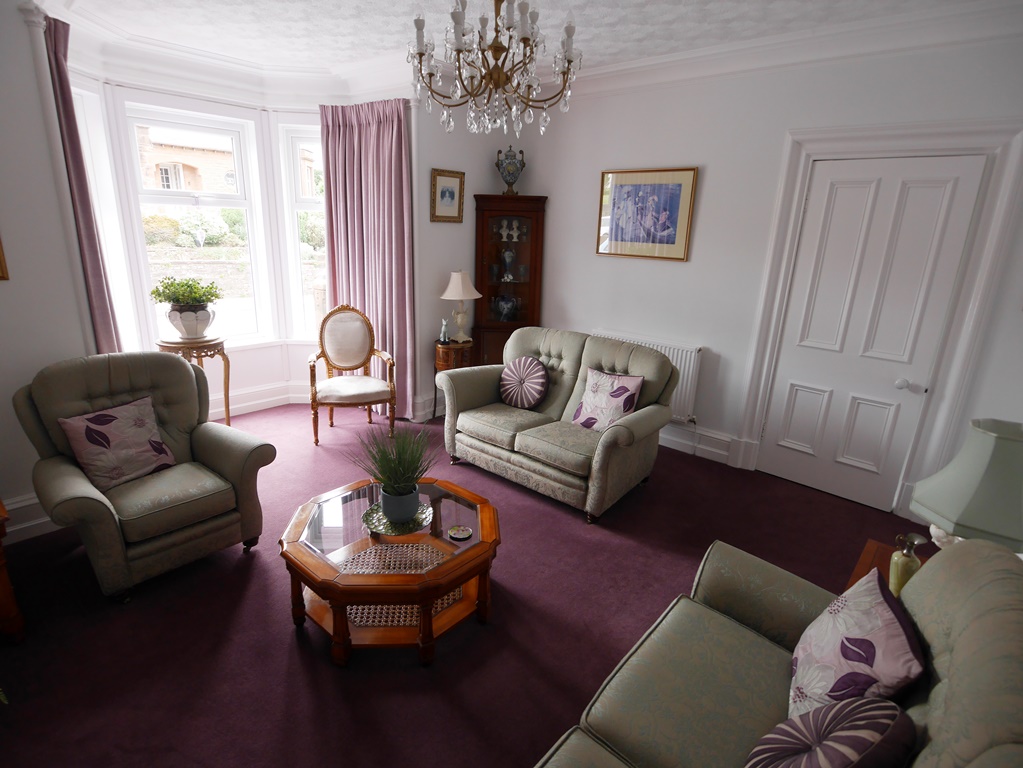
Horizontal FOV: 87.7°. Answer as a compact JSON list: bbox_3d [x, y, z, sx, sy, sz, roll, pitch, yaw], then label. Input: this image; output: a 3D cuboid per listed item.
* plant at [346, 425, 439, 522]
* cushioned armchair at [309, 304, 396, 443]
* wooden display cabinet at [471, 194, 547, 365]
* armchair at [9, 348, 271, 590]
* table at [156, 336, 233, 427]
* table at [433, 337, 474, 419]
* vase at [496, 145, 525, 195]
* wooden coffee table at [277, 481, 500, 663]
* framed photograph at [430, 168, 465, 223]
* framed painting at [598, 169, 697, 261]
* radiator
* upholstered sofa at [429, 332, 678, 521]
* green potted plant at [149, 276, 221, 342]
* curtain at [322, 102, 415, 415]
[{"bbox_3d":[-0.517,0.389,2.352,0.378,0.413,0.378,2,16,-1],"label":"plant"},{"bbox_3d":[-1.271,-0.102,4.188,0.640,0.992,0.576,-4,17,-20],"label":"cushioned armchair"},{"bbox_3d":[-0.049,-0.729,4.933,0.656,1.875,0.416,1,16,-4],"label":"wooden display cabinet"},{"bbox_3d":[-1.770,0.361,2.612,0.864,0.936,0.888,16,21,39],"label":"armchair"},{"bbox_3d":[-2.304,0.057,3.919,0.435,0.760,0.435,-3,17,-18],"label":"table"},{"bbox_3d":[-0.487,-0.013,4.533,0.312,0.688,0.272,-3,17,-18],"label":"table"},{"bbox_3d":[-0.025,-1.814,4.556,0.253,0.419,0.176,1,16,-4],"label":"vase"},{"bbox_3d":[-0.508,0.777,2.341,0.837,0.378,0.837,16,21,39],"label":"wooden coffee table"},{"bbox_3d":[-0.510,-1.493,4.249,0.032,0.390,0.341,16,21,39],"label":"framed photograph"},{"bbox_3d":[1.021,-1.307,4.105,0.774,0.650,0.030,14,20,36],"label":"framed painting"},{"bbox_3d":[1.027,-0.059,4.284,0.928,0.592,0.096,16,21,39],"label":"radiator"},{"bbox_3d":[0.323,0.165,3.576,1.544,0.933,0.864,16,21,39],"label":"upholstered sofa"},{"bbox_3d":[-2.282,-0.520,3.754,0.432,0.440,0.424,-3,17,-18],"label":"green potted plant"},{"bbox_3d":[-1.177,-0.952,4.478,0.797,2.535,0.184,9,17,21],"label":"curtain"}]

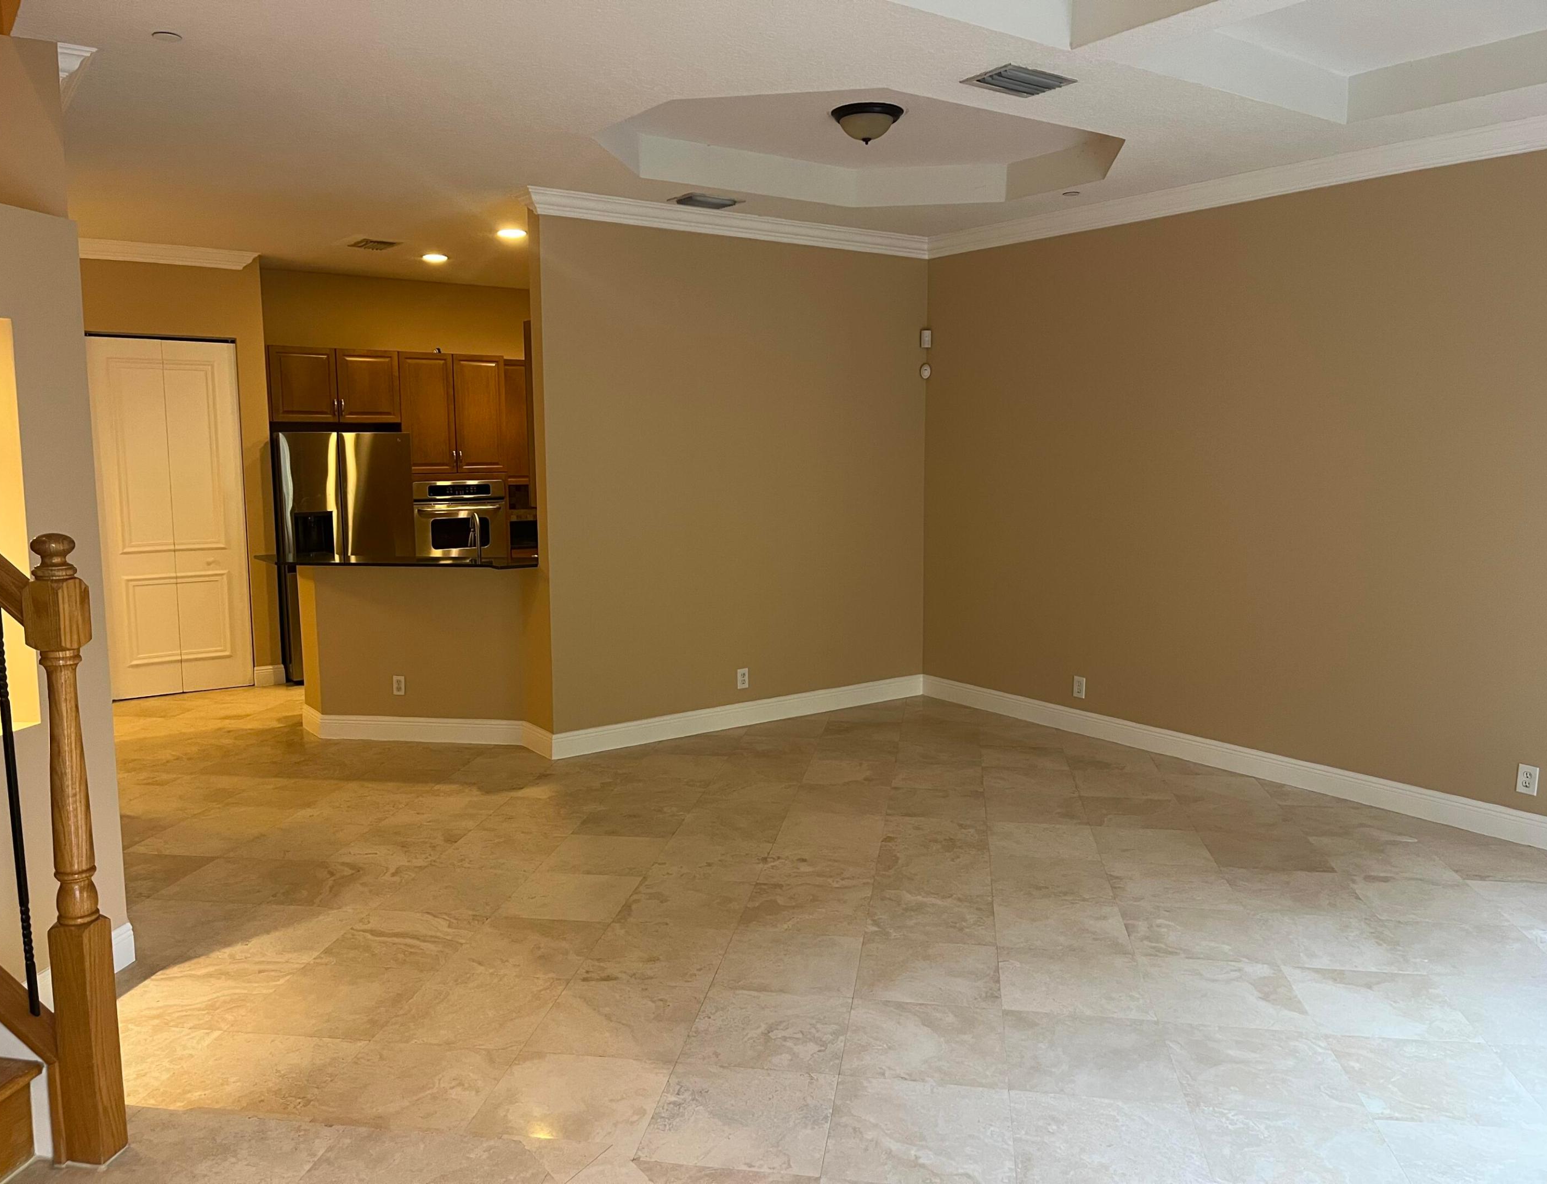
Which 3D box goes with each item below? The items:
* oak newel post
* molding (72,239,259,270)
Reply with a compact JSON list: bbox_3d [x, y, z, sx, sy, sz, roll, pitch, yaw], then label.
[{"bbox_3d":[-1.642,0.620,2.796,0.088,1.512,0.088,1,7,9],"label":"oak newel post"},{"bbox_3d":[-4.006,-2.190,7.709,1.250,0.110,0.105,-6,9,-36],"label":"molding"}]

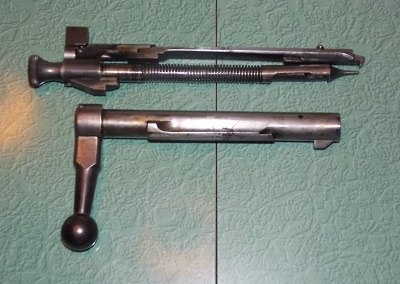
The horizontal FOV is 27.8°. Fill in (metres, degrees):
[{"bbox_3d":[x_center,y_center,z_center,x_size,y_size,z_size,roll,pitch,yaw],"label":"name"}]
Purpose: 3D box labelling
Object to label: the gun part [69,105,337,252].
[{"bbox_3d":[0.002,0.021,0.458,0.159,0.021,0.083,1,72,0],"label":"gun part"}]

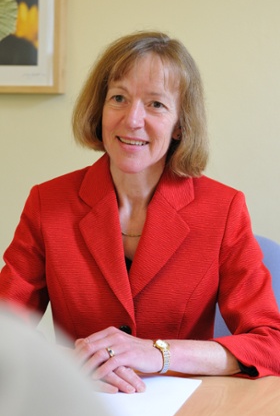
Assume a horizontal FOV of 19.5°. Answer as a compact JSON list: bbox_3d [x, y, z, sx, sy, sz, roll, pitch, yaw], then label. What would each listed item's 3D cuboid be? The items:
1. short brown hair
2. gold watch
[{"bbox_3d":[0.007,-0.175,1.340,0.222,0.222,0.230,9,6,11],"label":"short brown hair"},{"bbox_3d":[0.031,0.220,1.210,0.025,0.050,0.057,-2,28,-30],"label":"gold watch"}]

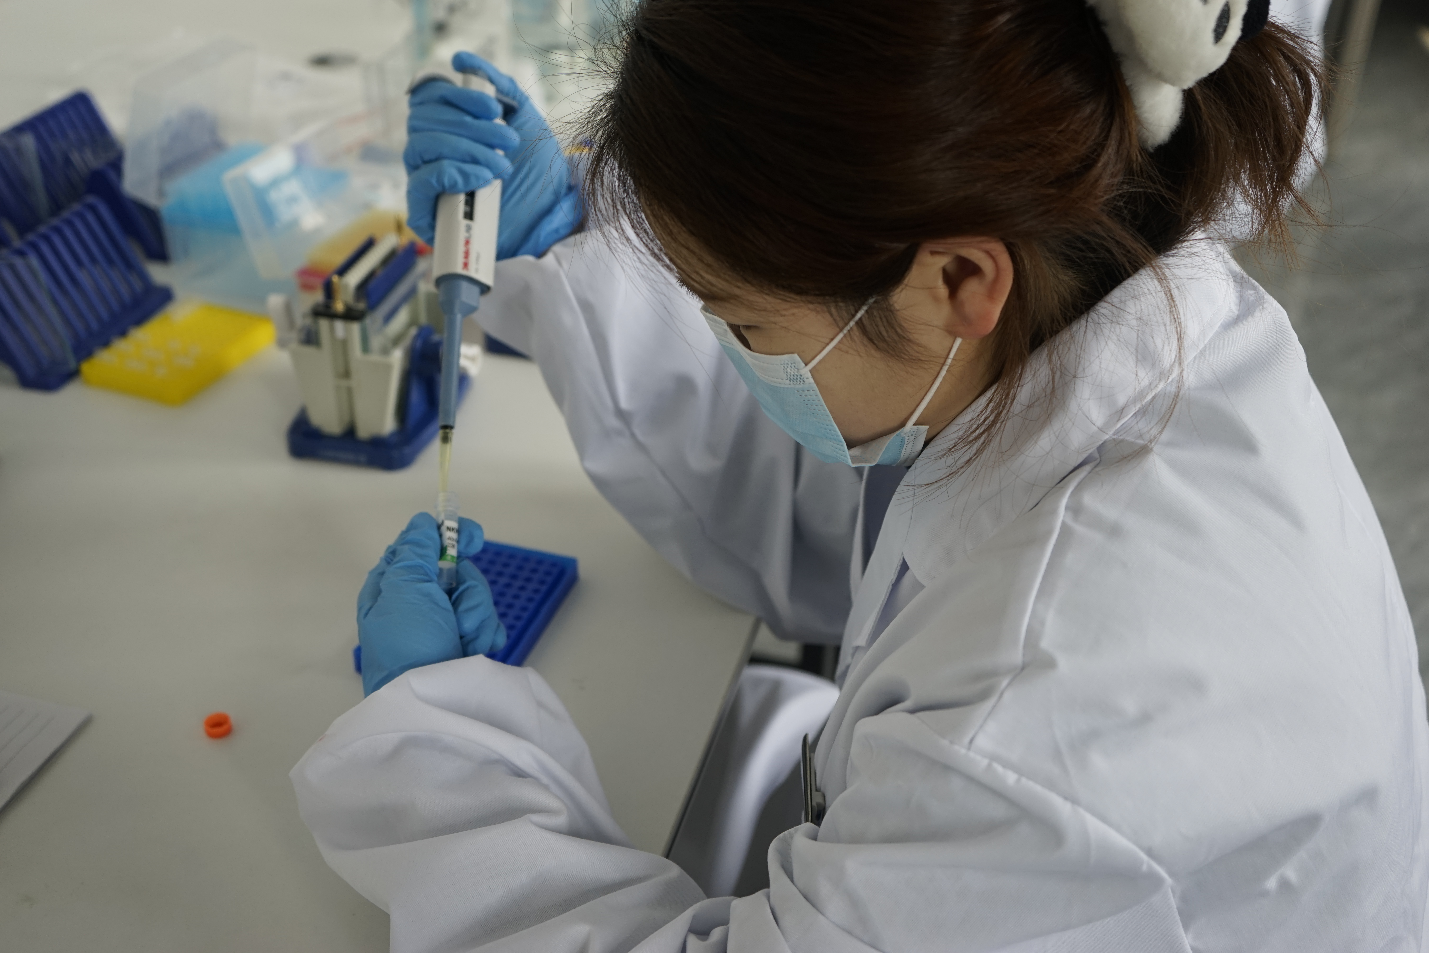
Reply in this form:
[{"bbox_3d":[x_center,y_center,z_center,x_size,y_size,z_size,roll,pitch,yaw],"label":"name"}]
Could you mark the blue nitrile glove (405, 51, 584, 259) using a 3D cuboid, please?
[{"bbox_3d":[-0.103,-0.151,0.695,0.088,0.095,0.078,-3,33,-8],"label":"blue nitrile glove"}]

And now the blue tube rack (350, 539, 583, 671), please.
[{"bbox_3d":[-0.140,0.079,0.848,0.085,0.017,0.122,10,33,13],"label":"blue tube rack"}]

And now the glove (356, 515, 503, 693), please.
[{"bbox_3d":[-0.147,0.070,0.765,0.082,0.108,0.080,5,13,-10],"label":"glove"}]

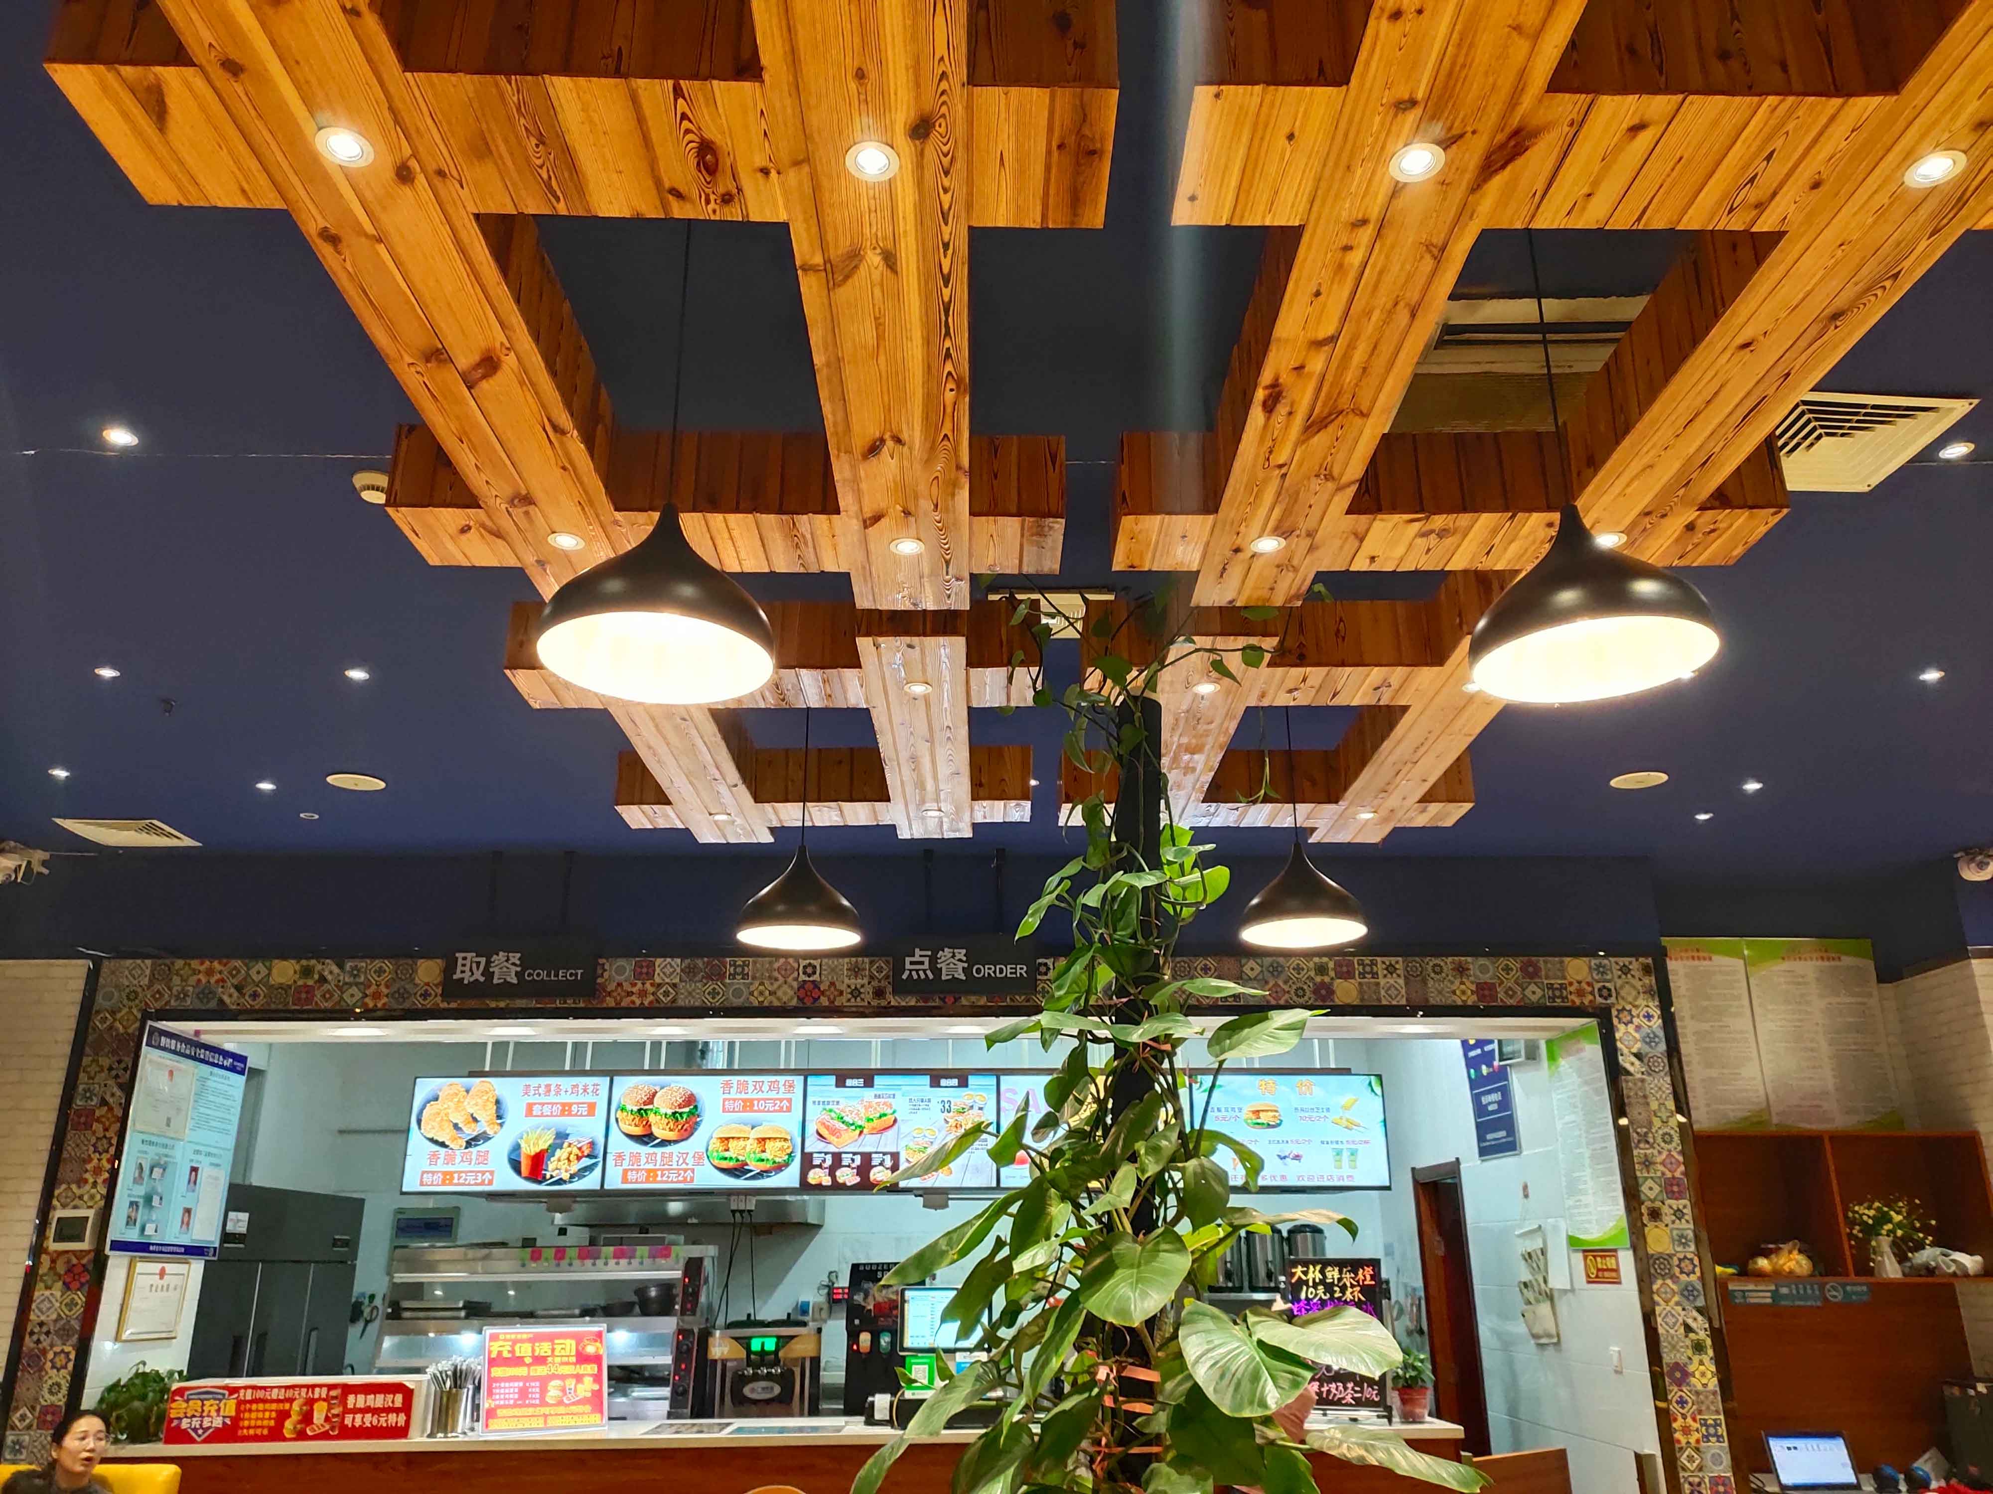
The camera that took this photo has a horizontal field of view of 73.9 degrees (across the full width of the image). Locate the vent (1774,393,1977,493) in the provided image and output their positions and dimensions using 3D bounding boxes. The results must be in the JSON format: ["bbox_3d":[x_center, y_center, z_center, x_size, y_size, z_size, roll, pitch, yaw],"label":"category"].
[{"bbox_3d":[1.815,-0.636,2.860,0.385,0.035,0.375,0,-21,-1],"label":"vent"}]

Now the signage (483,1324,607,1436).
[{"bbox_3d":[-1.714,2.397,5.015,0.470,0.370,0.040,3,-21,-9],"label":"signage"}]

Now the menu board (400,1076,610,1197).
[{"bbox_3d":[-2.386,1.886,6.450,0.965,0.555,0.055,0,-15,-1],"label":"menu board"}]

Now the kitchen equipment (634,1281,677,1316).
[{"bbox_3d":[-1.689,2.738,6.580,0.210,0.155,0.210,0,-21,-1],"label":"kitchen equipment"}]

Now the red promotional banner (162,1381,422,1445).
[{"bbox_3d":[-2.583,2.443,4.863,0.850,0.200,0.030,3,-21,-7],"label":"red promotional banner"}]

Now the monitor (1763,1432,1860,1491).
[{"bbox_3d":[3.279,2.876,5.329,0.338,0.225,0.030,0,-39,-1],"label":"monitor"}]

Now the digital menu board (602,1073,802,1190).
[{"bbox_3d":[-1.427,1.898,6.495,0.966,0.560,0.060,0,-20,0],"label":"digital menu board"}]

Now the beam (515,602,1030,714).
[{"bbox_3d":[-0.593,-0.250,3.658,1.420,0.205,0.260,0,-21,-1],"label":"beam"}]

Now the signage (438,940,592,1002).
[{"bbox_3d":[-1.966,0.920,5.456,0.645,0.255,0.040,1,-20,-2],"label":"signage"}]

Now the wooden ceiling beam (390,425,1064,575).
[{"bbox_3d":[-0.553,-0.531,2.877,1.383,0.198,0.251,1,-20,-2],"label":"wooden ceiling beam"}]

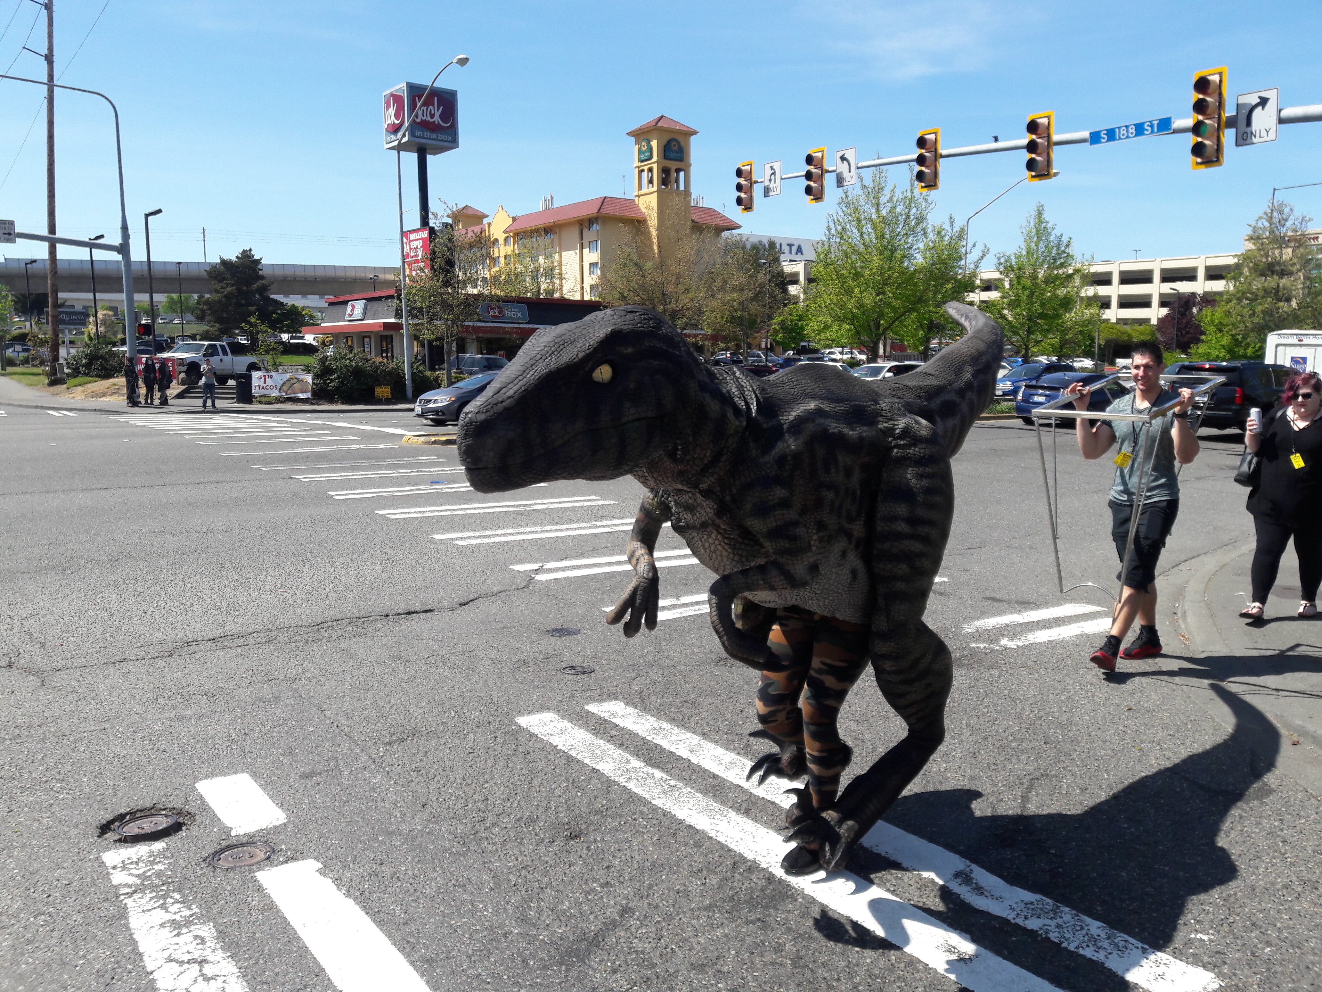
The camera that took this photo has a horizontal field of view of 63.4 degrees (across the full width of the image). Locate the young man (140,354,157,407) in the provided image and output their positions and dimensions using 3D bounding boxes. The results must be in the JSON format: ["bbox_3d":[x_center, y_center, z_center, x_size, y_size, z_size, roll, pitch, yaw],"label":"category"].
[{"bbox_3d":[-18.890,-4.234,39.393,0.500,1.730,0.360,-2,7,-14],"label":"young man"}]

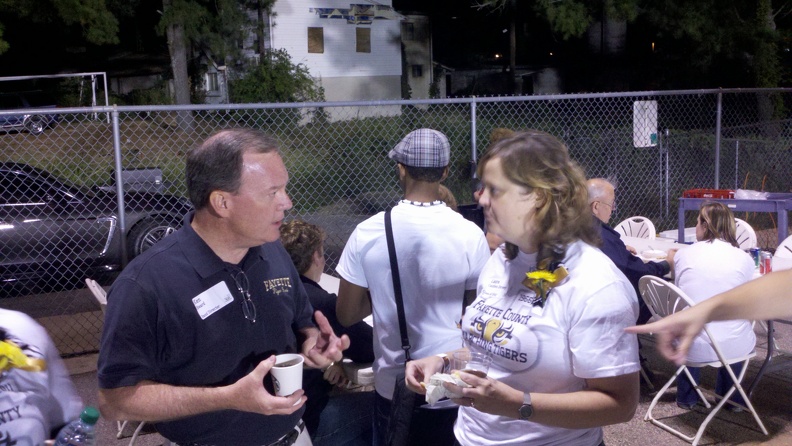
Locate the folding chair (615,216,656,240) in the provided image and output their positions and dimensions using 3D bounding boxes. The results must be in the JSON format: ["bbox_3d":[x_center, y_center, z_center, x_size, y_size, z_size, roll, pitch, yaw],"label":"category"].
[{"bbox_3d":[1.983,0.386,6.995,0.520,0.860,0.460,-6,9,-37],"label":"folding chair"}]

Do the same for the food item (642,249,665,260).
[{"bbox_3d":[1.793,0.216,5.588,0.190,0.055,0.190,-4,8,-28],"label":"food item"}]

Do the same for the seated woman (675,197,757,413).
[{"bbox_3d":[1.798,0.506,4.495,0.470,1.220,0.700,2,7,23],"label":"seated woman"}]

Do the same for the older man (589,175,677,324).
[{"bbox_3d":[1.446,0.380,5.164,0.760,1.320,0.530,-4,8,-25],"label":"older man"}]

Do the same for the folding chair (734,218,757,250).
[{"bbox_3d":[2.814,0.405,6.737,0.460,0.860,0.520,2,7,23],"label":"folding chair"}]

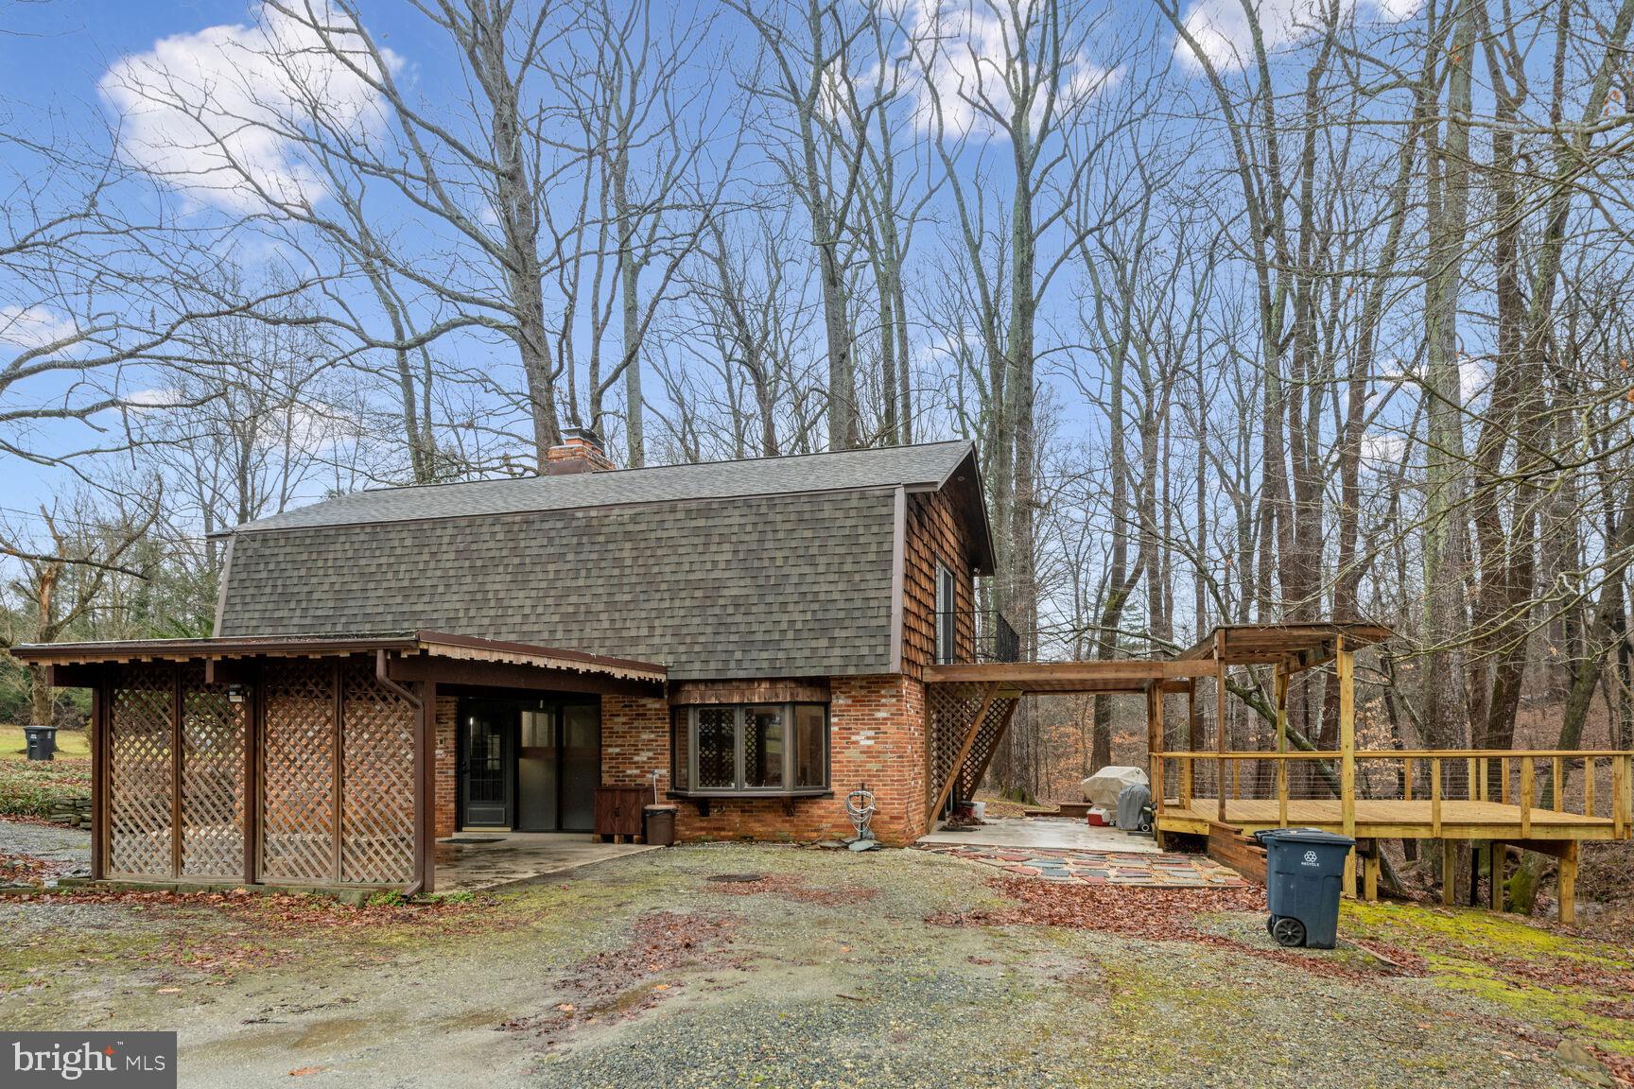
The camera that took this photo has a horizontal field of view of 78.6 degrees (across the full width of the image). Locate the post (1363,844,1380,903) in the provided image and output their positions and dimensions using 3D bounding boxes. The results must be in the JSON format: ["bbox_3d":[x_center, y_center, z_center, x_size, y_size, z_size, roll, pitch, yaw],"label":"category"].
[{"bbox_3d":[7.386,4.388,13.300,0.160,0.780,0.160,-2,-6,16],"label":"post"}]

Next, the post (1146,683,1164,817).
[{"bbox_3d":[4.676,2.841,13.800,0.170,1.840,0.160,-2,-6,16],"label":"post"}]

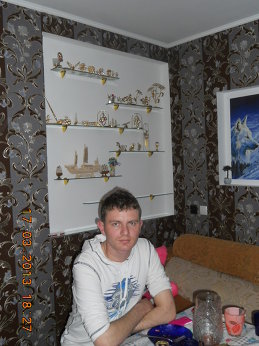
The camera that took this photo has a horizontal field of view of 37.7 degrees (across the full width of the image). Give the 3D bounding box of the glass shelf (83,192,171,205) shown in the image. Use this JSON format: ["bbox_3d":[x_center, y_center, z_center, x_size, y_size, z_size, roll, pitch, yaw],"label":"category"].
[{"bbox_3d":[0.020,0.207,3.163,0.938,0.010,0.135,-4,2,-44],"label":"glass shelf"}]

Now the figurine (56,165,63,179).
[{"bbox_3d":[-0.501,-0.008,2.715,0.049,0.104,0.049,-4,2,-44],"label":"figurine"}]

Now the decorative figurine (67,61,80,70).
[{"bbox_3d":[-0.404,-0.776,2.748,0.115,0.072,0.050,-4,2,-44],"label":"decorative figurine"}]

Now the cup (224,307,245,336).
[{"bbox_3d":[0.409,0.585,1.484,0.079,0.090,0.079,-2,2,0],"label":"cup"}]

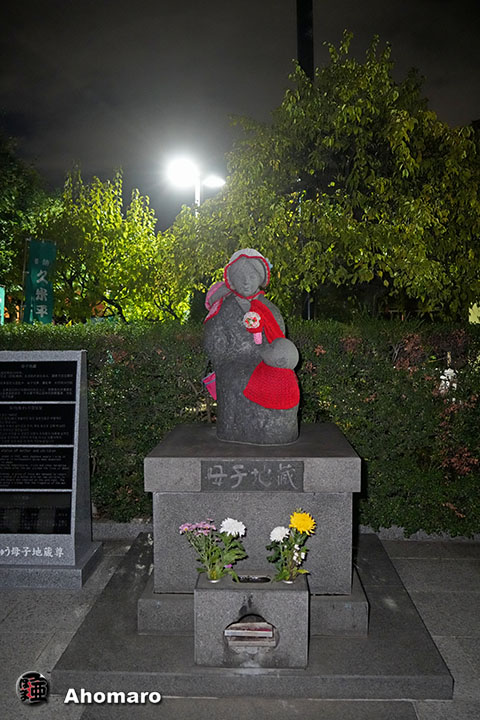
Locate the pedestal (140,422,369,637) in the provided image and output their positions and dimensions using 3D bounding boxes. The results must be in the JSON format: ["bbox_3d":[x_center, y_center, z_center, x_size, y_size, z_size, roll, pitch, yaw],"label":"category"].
[{"bbox_3d":[0.075,0.784,3.090,0.982,0.763,1.059,0,3,3],"label":"pedestal"}]

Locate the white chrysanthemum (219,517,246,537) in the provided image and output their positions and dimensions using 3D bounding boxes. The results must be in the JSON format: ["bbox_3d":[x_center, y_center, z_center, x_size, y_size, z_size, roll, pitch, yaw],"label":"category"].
[{"bbox_3d":[-0.030,0.672,2.420,0.105,0.071,0.100,0,3,3],"label":"white chrysanthemum"}]

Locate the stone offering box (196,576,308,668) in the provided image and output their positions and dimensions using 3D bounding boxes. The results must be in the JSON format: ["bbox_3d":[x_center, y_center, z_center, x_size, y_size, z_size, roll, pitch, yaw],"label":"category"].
[{"bbox_3d":[0.050,1.041,2.429,0.440,0.307,0.199,0,3,3],"label":"stone offering box"}]

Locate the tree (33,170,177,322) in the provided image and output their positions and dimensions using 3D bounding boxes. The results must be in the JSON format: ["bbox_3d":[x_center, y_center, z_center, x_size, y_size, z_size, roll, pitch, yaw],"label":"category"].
[{"bbox_3d":[-2.014,-0.916,9.083,2.100,3.826,2.100,0,3,3],"label":"tree"}]

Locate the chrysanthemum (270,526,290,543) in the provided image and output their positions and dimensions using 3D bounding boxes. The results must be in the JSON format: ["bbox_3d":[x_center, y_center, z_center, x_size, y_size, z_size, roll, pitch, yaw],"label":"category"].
[{"bbox_3d":[0.163,0.701,2.412,0.080,0.058,0.075,0,3,3],"label":"chrysanthemum"}]

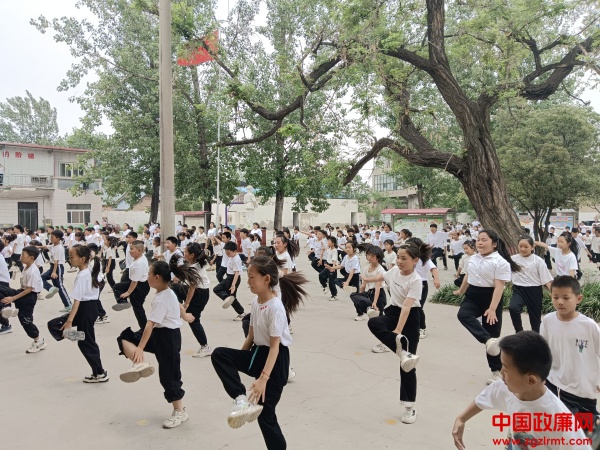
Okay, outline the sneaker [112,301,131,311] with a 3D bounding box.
[{"bbox_3d":[-2.075,0.949,5.250,0.225,0.090,0.100,-9,40,-12],"label":"sneaker"}]

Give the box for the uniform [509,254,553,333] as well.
[{"bbox_3d":[2.419,0.827,4.750,0.330,1.020,0.410,0,0,-44],"label":"uniform"}]

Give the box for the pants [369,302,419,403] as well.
[{"bbox_3d":[0.765,1.035,3.600,0.420,0.770,0.380,0,0,-35],"label":"pants"}]

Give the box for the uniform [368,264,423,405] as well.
[{"bbox_3d":[0.710,0.810,3.350,0.420,1.010,0.380,0,0,-37],"label":"uniform"}]

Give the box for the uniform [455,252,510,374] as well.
[{"bbox_3d":[1.690,0.806,4.150,0.400,1.100,0.430,0,0,-37],"label":"uniform"}]

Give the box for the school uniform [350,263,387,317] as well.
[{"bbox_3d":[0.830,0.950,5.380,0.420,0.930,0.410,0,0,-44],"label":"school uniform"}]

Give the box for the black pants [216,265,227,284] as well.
[{"bbox_3d":[-1.409,1.004,8.300,0.360,0.630,0.290,0,0,-30],"label":"black pants"}]

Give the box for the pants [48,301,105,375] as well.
[{"bbox_3d":[-2.160,1.110,4.380,0.500,0.720,0.380,0,0,-28],"label":"pants"}]

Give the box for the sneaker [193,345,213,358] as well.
[{"bbox_3d":[-1.137,1.475,5.280,0.240,0.110,0.095,0,0,-31],"label":"sneaker"}]

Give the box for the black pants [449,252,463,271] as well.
[{"bbox_3d":[4.327,1.026,12.500,0.330,0.540,0.340,-1,2,-37],"label":"black pants"}]

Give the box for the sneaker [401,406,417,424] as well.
[{"bbox_3d":[0.863,1.480,3.570,0.090,0.100,0.240,0,0,25],"label":"sneaker"}]

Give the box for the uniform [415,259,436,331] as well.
[{"bbox_3d":[1.600,0.945,6.030,0.400,0.970,0.400,0,0,-35],"label":"uniform"}]

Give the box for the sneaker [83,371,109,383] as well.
[{"bbox_3d":[-1.965,1.458,4.330,0.235,0.095,0.090,0,2,-8],"label":"sneaker"}]

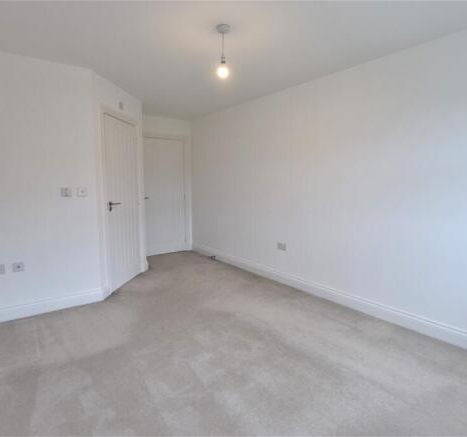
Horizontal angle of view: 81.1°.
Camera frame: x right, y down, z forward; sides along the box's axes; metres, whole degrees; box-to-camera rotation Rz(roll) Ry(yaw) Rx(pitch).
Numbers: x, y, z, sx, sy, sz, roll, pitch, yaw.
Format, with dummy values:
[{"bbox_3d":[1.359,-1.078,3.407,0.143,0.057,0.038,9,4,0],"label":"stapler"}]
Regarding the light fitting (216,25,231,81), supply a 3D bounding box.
[{"bbox_3d":[-0.070,-1.203,1.984,0.095,0.345,0.095,0,7,0],"label":"light fitting"}]

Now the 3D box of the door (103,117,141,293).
[{"bbox_3d":[-1.351,-0.166,3.351,0.045,1.990,0.750,1,7,8],"label":"door"}]

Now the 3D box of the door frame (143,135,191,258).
[{"bbox_3d":[-1.154,-0.390,4.839,0.950,2.090,0.100,-5,9,-39],"label":"door frame"}]

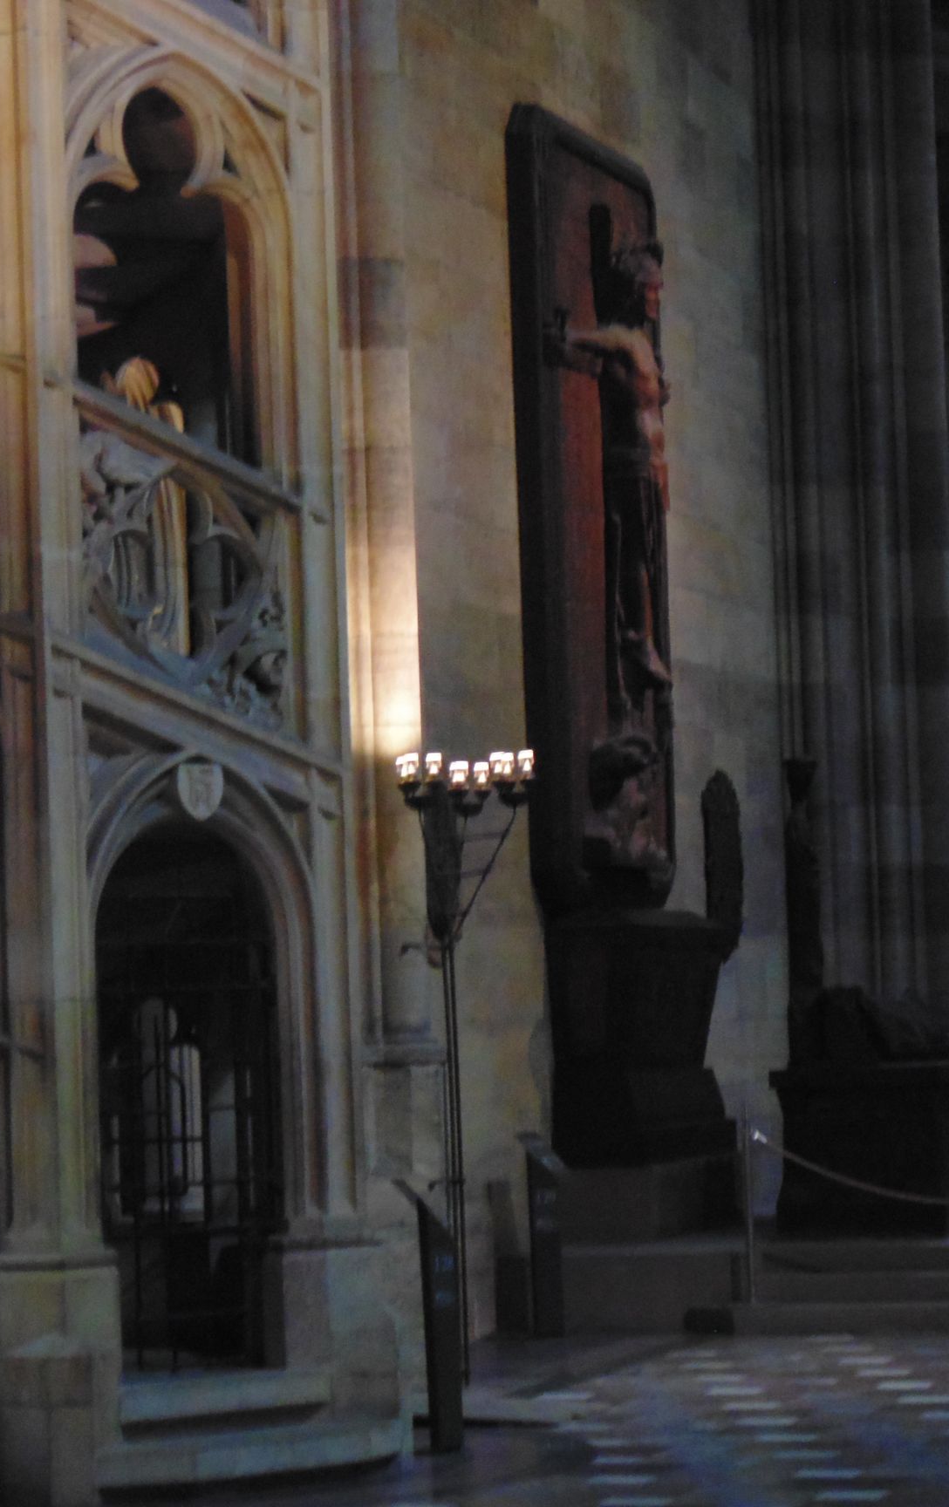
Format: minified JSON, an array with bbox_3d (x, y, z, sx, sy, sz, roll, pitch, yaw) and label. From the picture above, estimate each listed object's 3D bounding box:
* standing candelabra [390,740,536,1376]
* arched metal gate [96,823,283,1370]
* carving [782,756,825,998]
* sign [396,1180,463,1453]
[{"bbox_3d":[-0.005,1.383,21.140,0.580,2.861,0.520,0,-4,-30],"label":"standing candelabra"},{"bbox_3d":[-1.069,1.293,17.528,0.780,2.009,0.080,1,-4,-38],"label":"arched metal gate"},{"bbox_3d":[1.879,0.711,26.802,0.190,1.369,0.190,0,-4,-35],"label":"carving"},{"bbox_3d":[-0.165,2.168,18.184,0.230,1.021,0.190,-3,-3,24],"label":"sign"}]

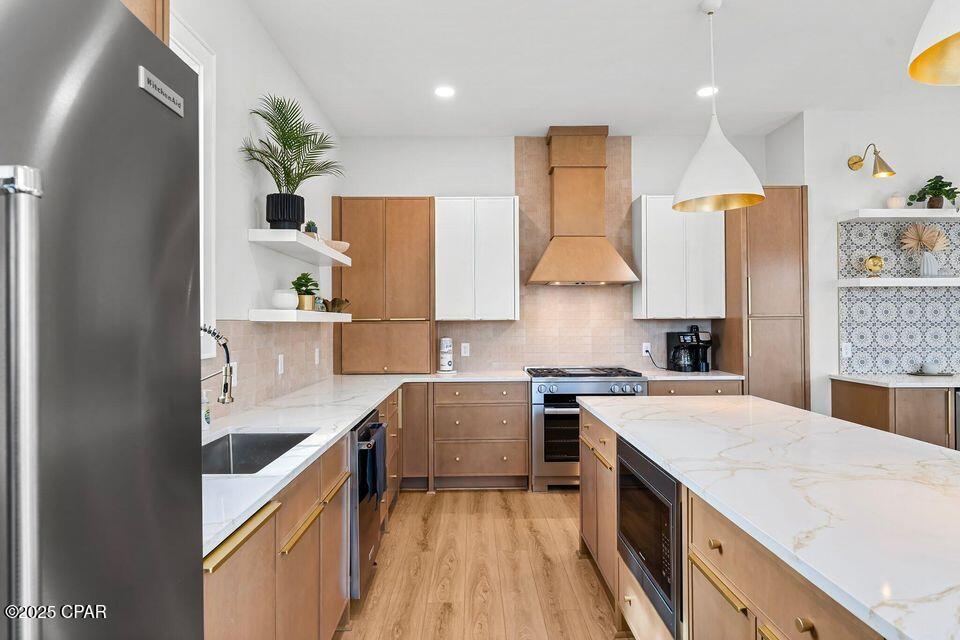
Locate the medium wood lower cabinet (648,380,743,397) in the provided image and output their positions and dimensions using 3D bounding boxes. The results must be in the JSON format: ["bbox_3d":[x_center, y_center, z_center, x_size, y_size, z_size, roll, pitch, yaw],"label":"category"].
[{"bbox_3d":[1.748,0.926,4.408,0.770,0.879,0.605,0,0,-1],"label":"medium wood lower cabinet"}]

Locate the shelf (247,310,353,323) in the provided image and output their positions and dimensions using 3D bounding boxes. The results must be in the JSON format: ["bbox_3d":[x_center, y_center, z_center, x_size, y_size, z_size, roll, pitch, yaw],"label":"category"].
[{"bbox_3d":[-1.089,-0.019,3.253,0.253,0.059,1.205,0,0,-1],"label":"shelf"}]

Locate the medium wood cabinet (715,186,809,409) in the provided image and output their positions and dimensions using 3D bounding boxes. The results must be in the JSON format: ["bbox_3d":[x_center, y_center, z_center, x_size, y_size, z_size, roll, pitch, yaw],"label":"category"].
[{"bbox_3d":[2.422,0.147,4.434,0.544,2.492,0.560,0,0,-1],"label":"medium wood cabinet"}]

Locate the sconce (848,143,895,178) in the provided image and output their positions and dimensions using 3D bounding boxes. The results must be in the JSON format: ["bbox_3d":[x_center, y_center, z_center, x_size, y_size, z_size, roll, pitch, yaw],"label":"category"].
[{"bbox_3d":[3.052,-1.234,3.980,0.150,0.280,0.340,0,0,-1],"label":"sconce"}]

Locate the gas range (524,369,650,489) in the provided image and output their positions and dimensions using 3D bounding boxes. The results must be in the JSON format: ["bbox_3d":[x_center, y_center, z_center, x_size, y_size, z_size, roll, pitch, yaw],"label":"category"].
[{"bbox_3d":[0.896,0.920,4.374,0.943,0.962,0.610,0,0,-1],"label":"gas range"}]

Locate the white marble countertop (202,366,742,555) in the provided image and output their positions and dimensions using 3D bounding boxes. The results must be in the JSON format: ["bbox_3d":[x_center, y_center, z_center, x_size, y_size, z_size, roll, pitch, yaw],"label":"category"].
[{"bbox_3d":[0.460,0.472,2.820,3.335,0.030,3.770,0,0,-1],"label":"white marble countertop"}]

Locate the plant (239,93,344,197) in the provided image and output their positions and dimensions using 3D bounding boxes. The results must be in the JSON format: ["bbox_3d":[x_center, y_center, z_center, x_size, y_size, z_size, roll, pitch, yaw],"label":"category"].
[{"bbox_3d":[-0.974,-0.954,2.751,0.440,0.545,0.500,0,0,-1],"label":"plant"}]

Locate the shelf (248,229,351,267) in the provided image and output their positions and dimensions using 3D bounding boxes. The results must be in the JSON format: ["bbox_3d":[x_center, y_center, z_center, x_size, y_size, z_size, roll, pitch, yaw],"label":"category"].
[{"bbox_3d":[-1.128,-0.455,3.358,0.259,0.064,1.237,0,0,-1],"label":"shelf"}]

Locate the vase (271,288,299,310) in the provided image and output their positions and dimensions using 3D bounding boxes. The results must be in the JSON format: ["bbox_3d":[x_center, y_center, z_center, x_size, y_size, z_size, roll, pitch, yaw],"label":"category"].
[{"bbox_3d":[-1.068,-0.108,2.786,0.146,0.116,0.146,0,0,-1],"label":"vase"}]

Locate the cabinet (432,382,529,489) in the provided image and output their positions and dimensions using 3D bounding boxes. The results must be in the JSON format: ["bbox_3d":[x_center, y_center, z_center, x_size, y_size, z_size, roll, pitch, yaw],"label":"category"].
[{"bbox_3d":[0.007,0.936,4.386,0.777,0.879,0.600,0,0,-1],"label":"cabinet"}]

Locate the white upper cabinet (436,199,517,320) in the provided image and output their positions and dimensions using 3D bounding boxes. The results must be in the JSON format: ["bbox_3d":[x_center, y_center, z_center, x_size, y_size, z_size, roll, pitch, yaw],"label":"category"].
[{"bbox_3d":[-0.029,-0.528,4.520,0.730,1.067,0.345,0,0,-1],"label":"white upper cabinet"}]

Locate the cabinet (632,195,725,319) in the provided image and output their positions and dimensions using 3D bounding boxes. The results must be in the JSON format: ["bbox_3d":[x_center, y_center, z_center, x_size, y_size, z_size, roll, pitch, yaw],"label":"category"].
[{"bbox_3d":[1.779,-0.549,4.561,0.725,1.072,0.285,0,0,-1],"label":"cabinet"}]

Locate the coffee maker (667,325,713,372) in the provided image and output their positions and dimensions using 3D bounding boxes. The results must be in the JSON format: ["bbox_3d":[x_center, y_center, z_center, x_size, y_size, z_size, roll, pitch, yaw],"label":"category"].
[{"bbox_3d":[1.868,0.262,4.521,0.310,0.390,0.260,0,0,-1],"label":"coffee maker"}]

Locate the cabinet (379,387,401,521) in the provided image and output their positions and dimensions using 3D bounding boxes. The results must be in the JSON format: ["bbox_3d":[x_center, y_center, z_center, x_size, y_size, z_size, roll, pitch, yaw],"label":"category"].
[{"bbox_3d":[-0.932,0.954,3.483,0.615,0.907,1.000,0,0,-1],"label":"cabinet"}]

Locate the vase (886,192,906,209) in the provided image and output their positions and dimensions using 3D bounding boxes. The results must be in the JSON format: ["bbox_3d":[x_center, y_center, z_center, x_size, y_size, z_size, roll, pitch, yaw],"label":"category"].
[{"bbox_3d":[3.313,-0.936,4.031,0.157,0.160,0.157,0,0,-1],"label":"vase"}]

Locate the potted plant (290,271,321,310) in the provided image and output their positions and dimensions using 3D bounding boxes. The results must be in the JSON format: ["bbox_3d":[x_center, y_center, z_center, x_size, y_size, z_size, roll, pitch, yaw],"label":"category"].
[{"bbox_3d":[-1.107,-0.171,3.185,0.170,0.237,0.180,0,0,-1],"label":"potted plant"}]

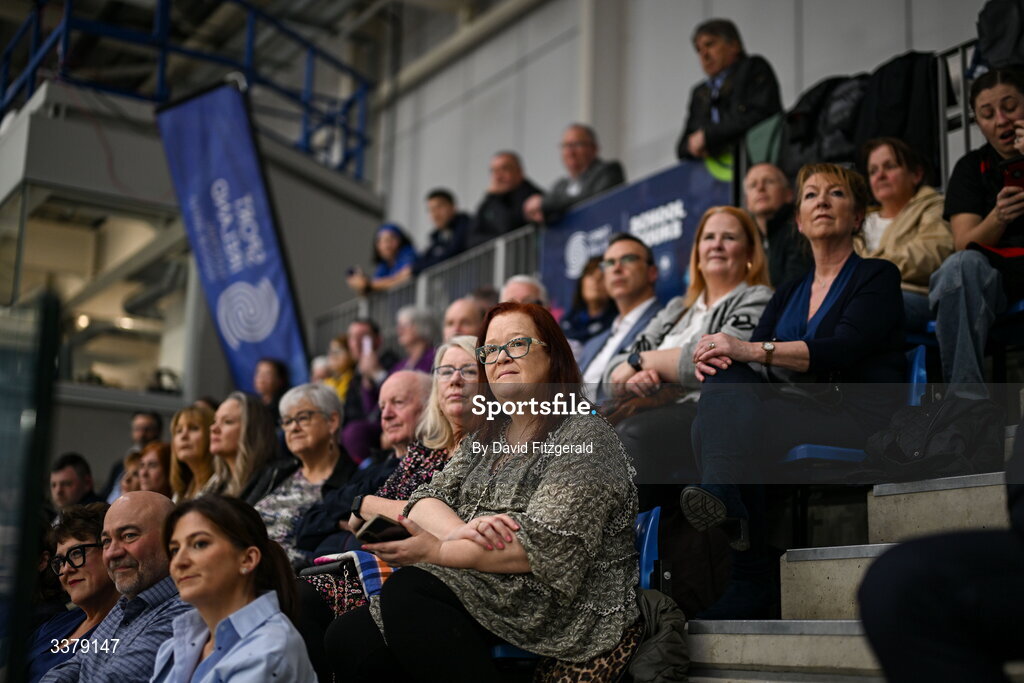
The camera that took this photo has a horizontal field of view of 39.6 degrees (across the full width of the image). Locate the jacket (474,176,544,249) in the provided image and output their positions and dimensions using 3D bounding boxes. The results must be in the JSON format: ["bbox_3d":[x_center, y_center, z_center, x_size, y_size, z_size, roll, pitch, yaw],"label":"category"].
[{"bbox_3d":[-0.041,-0.607,8.242,0.380,0.700,0.520,10,-15,-35],"label":"jacket"}]

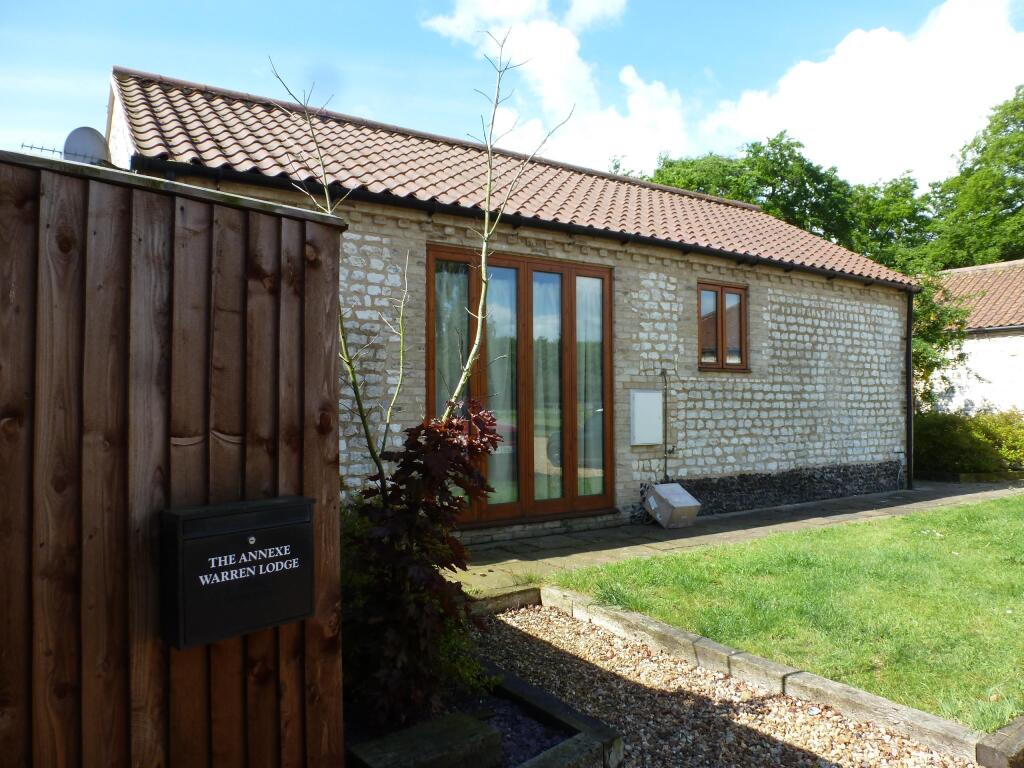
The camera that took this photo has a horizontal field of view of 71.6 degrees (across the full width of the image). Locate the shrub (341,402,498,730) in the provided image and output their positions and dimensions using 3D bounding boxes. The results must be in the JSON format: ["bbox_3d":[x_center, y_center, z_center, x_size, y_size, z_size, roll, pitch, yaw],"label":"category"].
[{"bbox_3d":[-0.410,0.790,3.150,0.680,1.380,0.620,0,-2,-11],"label":"shrub"}]

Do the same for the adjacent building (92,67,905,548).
[{"bbox_3d":[0.173,-0.874,10.047,10.350,4.880,5.750,1,-2,-32],"label":"adjacent building"}]

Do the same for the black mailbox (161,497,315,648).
[{"bbox_3d":[-0.722,0.487,1.885,0.115,0.322,0.370,-2,-3,43],"label":"black mailbox"}]

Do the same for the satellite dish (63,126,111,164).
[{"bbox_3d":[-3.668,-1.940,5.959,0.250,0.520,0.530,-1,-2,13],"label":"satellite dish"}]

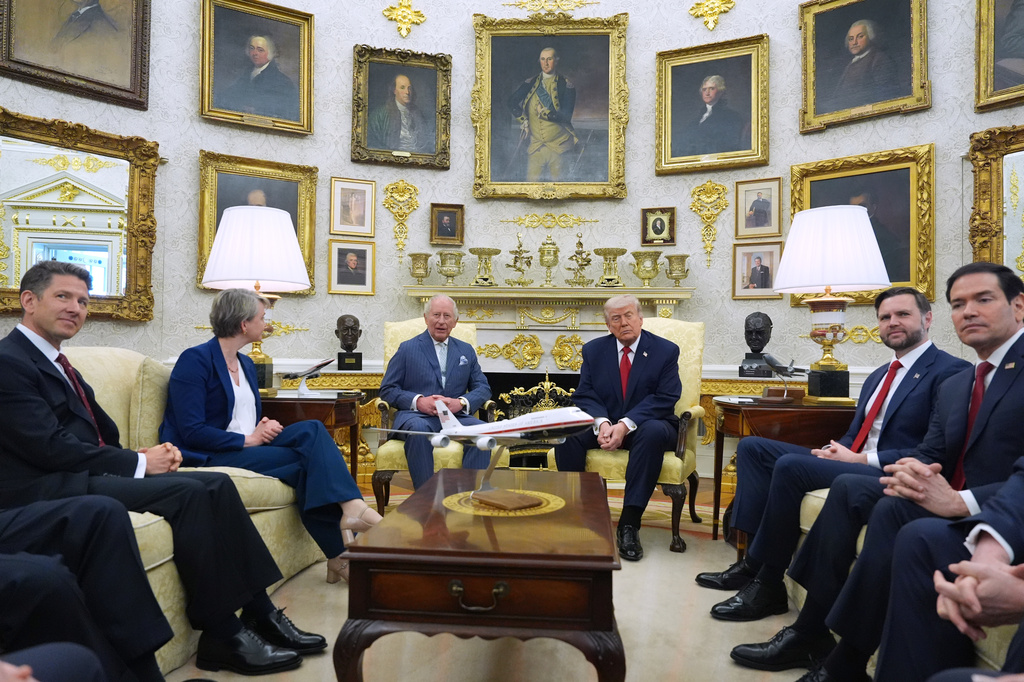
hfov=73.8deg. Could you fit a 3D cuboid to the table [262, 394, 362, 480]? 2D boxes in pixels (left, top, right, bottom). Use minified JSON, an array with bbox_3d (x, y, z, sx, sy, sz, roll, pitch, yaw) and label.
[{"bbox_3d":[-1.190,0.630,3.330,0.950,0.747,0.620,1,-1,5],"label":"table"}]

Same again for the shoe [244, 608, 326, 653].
[{"bbox_3d":[-0.752,0.945,2.232,0.300,0.118,0.105,1,-1,2],"label":"shoe"}]

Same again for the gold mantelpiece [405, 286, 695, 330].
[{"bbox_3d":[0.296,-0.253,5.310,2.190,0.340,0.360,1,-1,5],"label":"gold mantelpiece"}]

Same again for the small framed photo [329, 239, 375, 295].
[{"bbox_3d":[-1.271,-0.581,5.431,0.360,0.430,0.030,1,-1,-21],"label":"small framed photo"}]

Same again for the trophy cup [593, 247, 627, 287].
[{"bbox_3d":[0.751,-0.563,5.260,0.255,0.310,0.255,1,-1,5],"label":"trophy cup"}]

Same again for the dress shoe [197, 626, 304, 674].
[{"bbox_3d":[-0.793,0.930,2.065,0.314,0.122,0.112,1,-1,-1],"label":"dress shoe"}]

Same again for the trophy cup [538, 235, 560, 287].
[{"bbox_3d":[0.291,-0.607,5.300,0.165,0.410,0.165,1,-1,5],"label":"trophy cup"}]

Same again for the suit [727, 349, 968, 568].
[{"bbox_3d":[1.310,0.457,2.630,0.870,0.910,0.540,1,-1,-23],"label":"suit"}]

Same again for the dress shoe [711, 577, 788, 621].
[{"bbox_3d":[0.888,0.960,2.540,0.315,0.122,0.112,1,-1,-16],"label":"dress shoe"}]

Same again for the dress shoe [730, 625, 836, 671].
[{"bbox_3d":[0.830,0.934,2.093,0.315,0.110,0.110,1,-1,3],"label":"dress shoe"}]

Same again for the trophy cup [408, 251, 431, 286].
[{"bbox_3d":[-0.747,-0.575,5.512,0.180,0.265,0.175,1,-1,0],"label":"trophy cup"}]

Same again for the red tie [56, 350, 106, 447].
[{"bbox_3d":[-1.312,0.208,2.100,0.050,0.420,0.085,-26,-1,6],"label":"red tie"}]

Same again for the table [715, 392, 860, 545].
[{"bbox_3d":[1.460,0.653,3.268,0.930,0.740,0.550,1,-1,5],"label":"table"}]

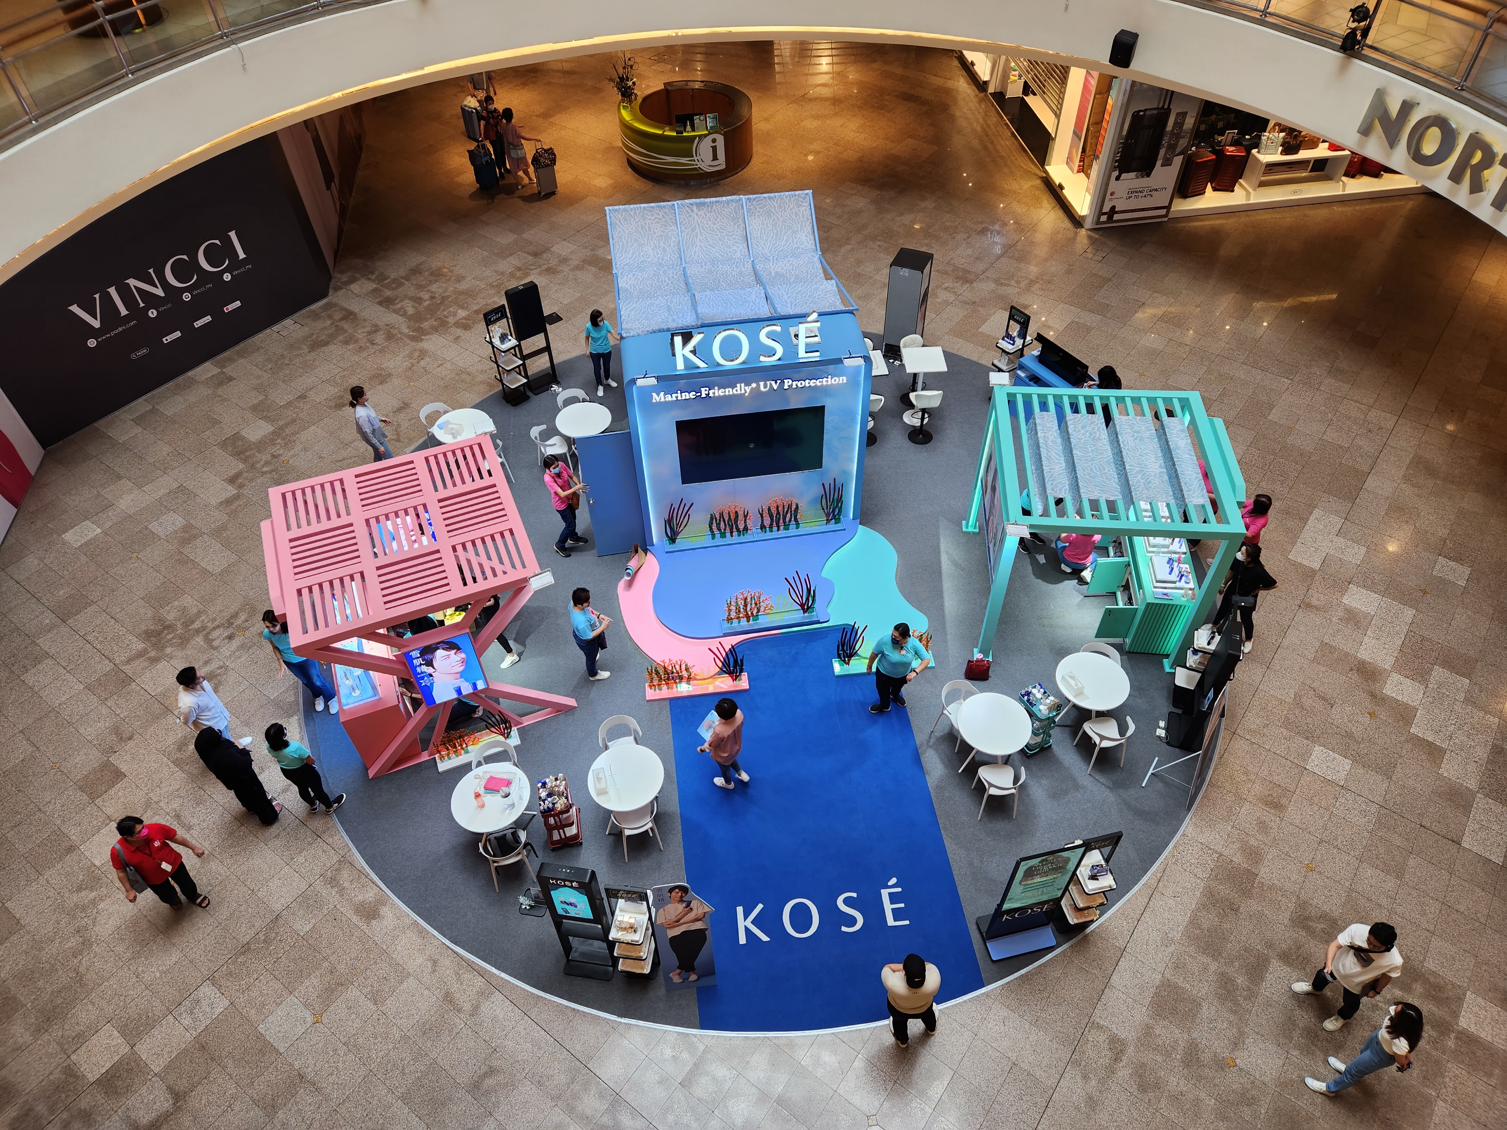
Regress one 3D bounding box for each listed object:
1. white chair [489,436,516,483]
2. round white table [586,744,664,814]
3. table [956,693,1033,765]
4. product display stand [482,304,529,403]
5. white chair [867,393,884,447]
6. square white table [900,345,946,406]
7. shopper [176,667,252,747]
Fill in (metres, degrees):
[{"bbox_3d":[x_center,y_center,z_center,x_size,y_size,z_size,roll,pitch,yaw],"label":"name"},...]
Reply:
[{"bbox_3d":[-3.837,-1.468,14.641,0.490,0.730,0.510,31,55,27],"label":"white chair"},{"bbox_3d":[-1.324,2.467,10.707,0.800,0.740,0.800,-2,47,0],"label":"round white table"},{"bbox_3d":[2.655,1.982,11.223,0.805,0.740,0.805,-1,47,1],"label":"table"},{"bbox_3d":[-3.860,-3.271,15.672,0.380,1.660,0.450,-34,55,-27],"label":"product display stand"},{"bbox_3d":[1.668,-2.208,14.771,0.460,0.960,0.460,3,48,5],"label":"white chair"},{"bbox_3d":[2.635,-2.764,15.724,0.610,1.100,0.620,-2,46,0],"label":"square white table"},{"bbox_3d":[-5.999,1.643,11.140,0.480,1.650,0.520,-33,54,-26],"label":"shopper"}]

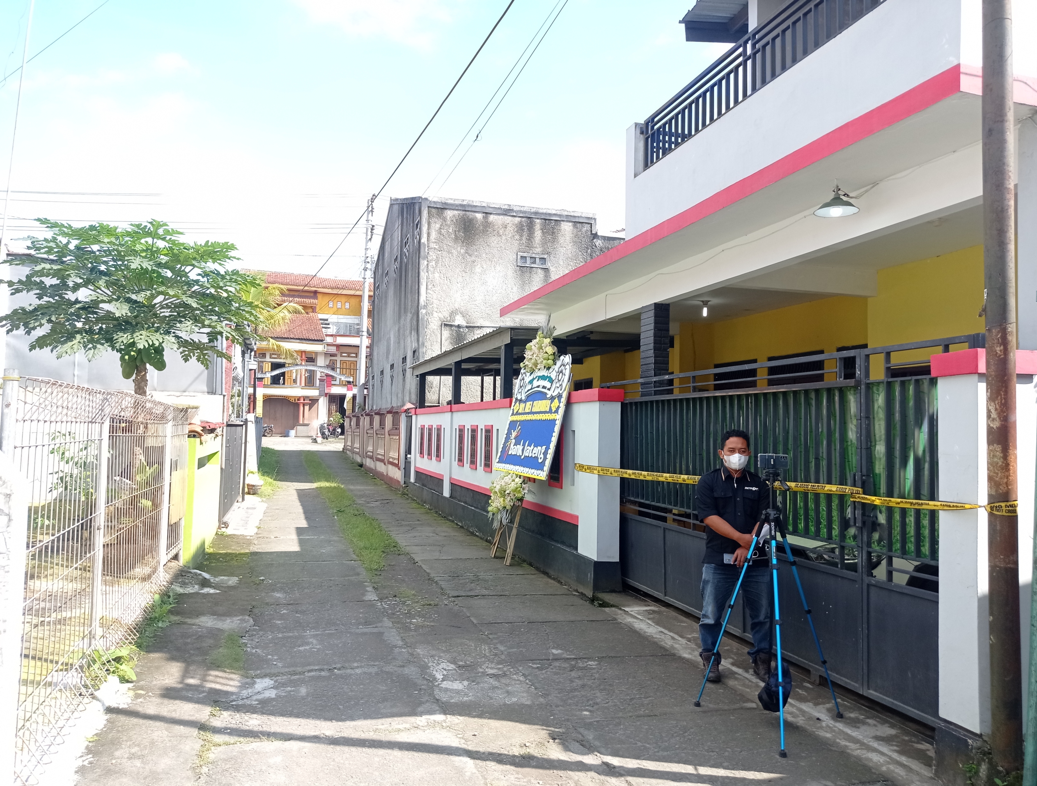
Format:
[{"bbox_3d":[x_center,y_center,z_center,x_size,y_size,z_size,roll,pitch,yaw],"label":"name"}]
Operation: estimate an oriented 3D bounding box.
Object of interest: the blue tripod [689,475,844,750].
[{"bbox_3d":[1.362,1.092,4.507,0.822,1.397,0.717,1,-2,9],"label":"blue tripod"}]

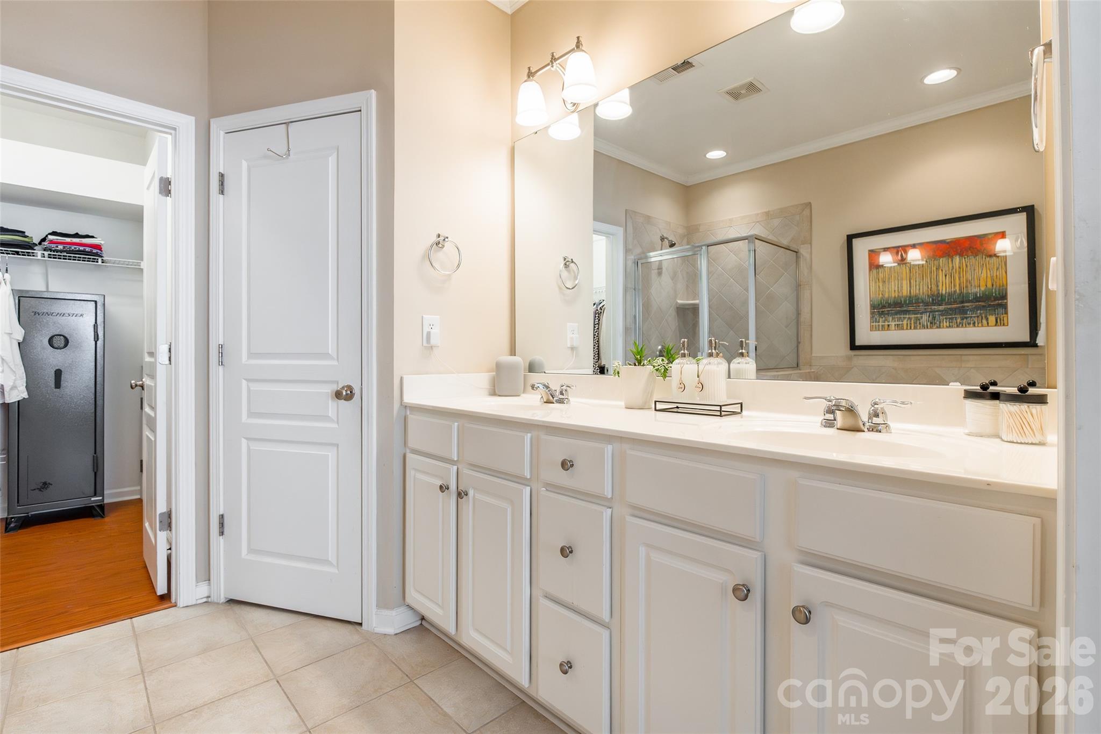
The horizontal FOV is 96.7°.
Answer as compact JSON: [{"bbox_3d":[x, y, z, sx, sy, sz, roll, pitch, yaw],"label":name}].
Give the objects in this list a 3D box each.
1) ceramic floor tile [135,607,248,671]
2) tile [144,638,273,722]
[{"bbox_3d":[-1.373,1.039,1.879,0.314,0.010,0.318,-1,1,-44],"label":"ceramic floor tile"},{"bbox_3d":[-1.149,1.043,1.647,0.314,0.010,0.318,-1,1,-44],"label":"tile"}]

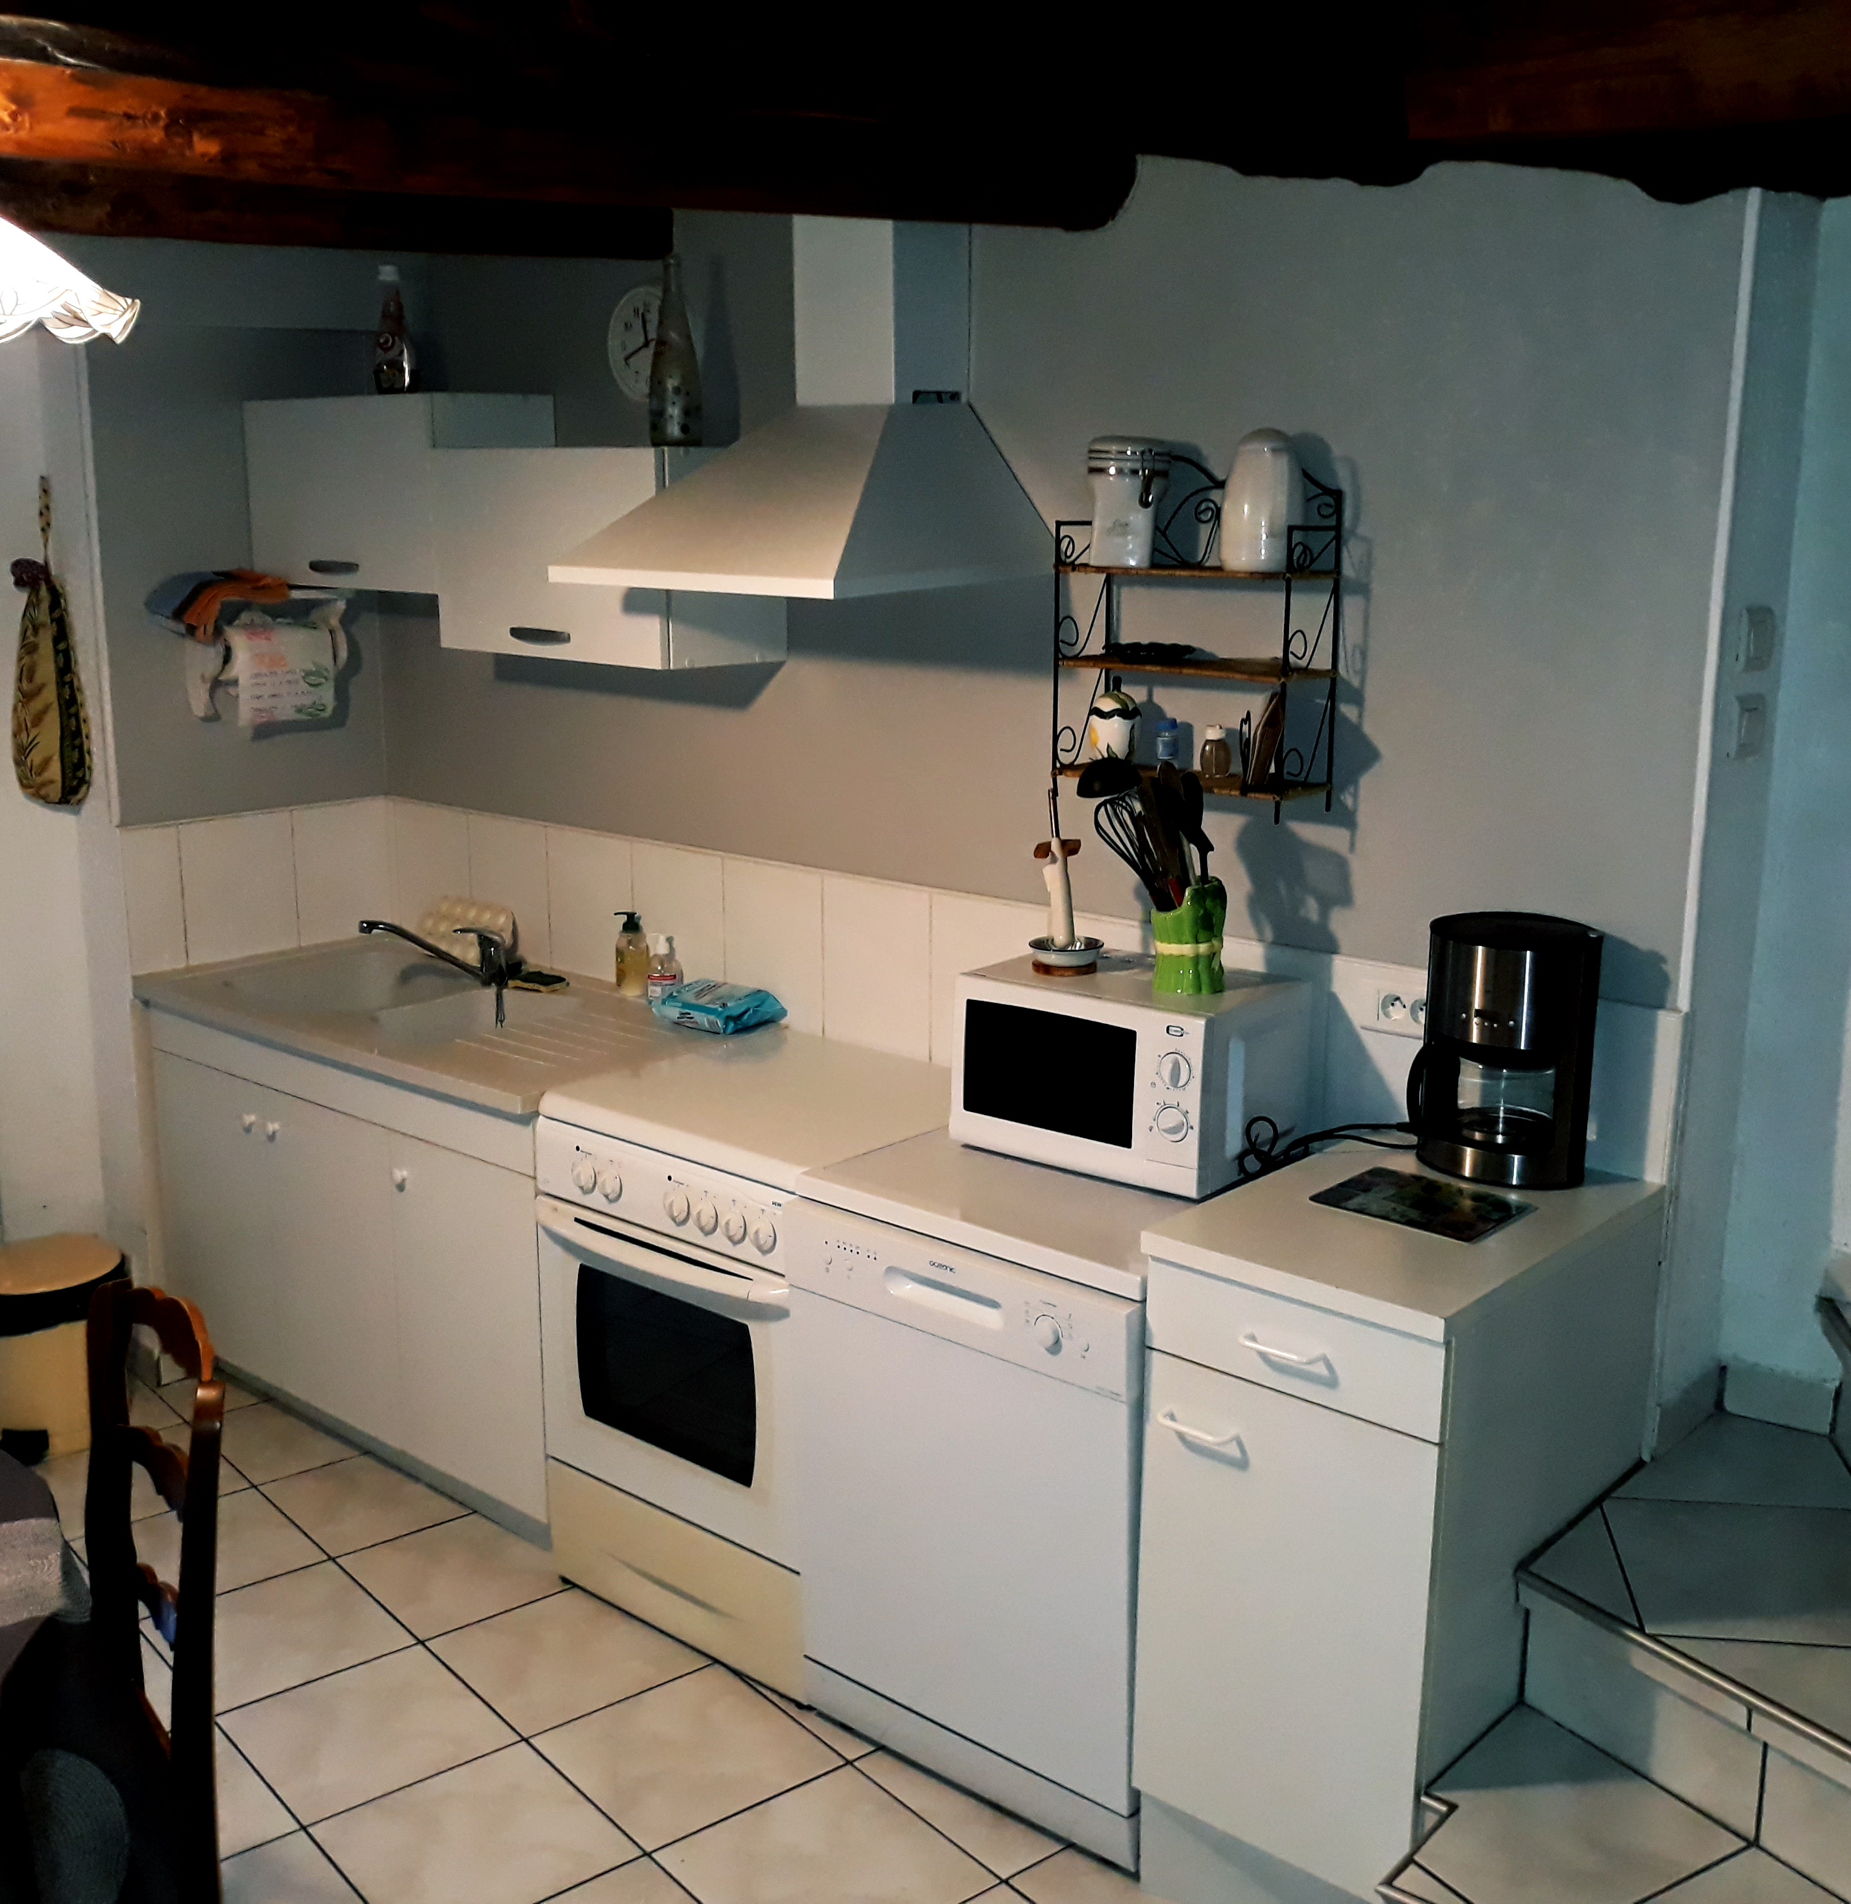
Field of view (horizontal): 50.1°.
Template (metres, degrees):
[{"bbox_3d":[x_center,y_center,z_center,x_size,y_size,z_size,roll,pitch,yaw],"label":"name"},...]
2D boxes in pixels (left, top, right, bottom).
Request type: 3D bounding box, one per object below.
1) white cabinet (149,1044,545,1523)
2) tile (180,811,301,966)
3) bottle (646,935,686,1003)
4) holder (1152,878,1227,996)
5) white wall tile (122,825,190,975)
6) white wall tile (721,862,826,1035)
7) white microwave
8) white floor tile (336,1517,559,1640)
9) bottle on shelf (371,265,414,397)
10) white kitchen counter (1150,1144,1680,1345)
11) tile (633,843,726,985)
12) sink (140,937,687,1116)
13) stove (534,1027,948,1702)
[{"bbox_3d":[-0.913,0.547,3.891,1.215,0.655,0.575,11,16,40],"label":"white cabinet"},{"bbox_3d":[-1.414,-0.134,4.088,0.010,0.291,0.253,11,16,40],"label":"tile"},{"bbox_3d":[-0.485,0.034,3.706,0.074,0.143,0.054,5,13,19],"label":"bottle"},{"bbox_3d":[0.384,-0.029,2.848,0.105,0.158,0.105,0,12,0],"label":"holder"},{"bbox_3d":[-1.547,-0.107,3.972,0.010,0.298,0.126,11,15,39],"label":"white wall tile"},{"bbox_3d":[-0.275,-0.013,3.585,0.253,0.291,0.010,11,16,40],"label":"white wall tile"},{"bbox_3d":[0.309,0.160,2.936,0.432,0.255,0.310,10,15,37],"label":"white microwave"},{"bbox_3d":[-0.769,1.040,3.340,0.329,0.010,0.329,-9,16,-39],"label":"white floor tile"},{"bbox_3d":[-1.009,-1.184,3.768,0.076,0.234,0.076,11,16,40],"label":"bottle on shelf"},{"bbox_3d":[0.605,0.331,2.449,0.391,0.029,0.614,11,16,40],"label":"white kitchen counter"},{"bbox_3d":[-0.470,-0.054,3.800,0.255,0.285,0.010,11,16,40],"label":"tile"},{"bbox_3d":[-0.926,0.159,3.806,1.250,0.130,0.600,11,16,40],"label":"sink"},{"bbox_3d":[-0.208,0.635,3.224,0.574,0.846,0.622,11,16,40],"label":"stove"}]

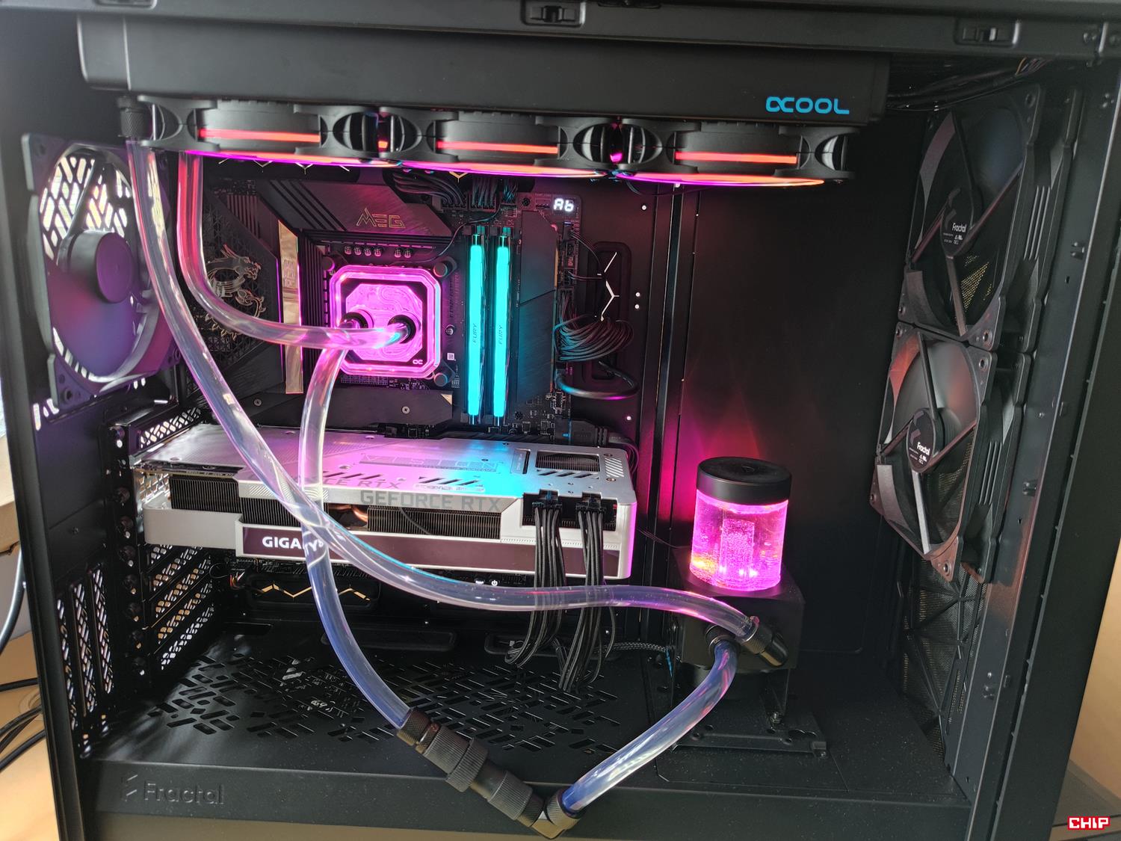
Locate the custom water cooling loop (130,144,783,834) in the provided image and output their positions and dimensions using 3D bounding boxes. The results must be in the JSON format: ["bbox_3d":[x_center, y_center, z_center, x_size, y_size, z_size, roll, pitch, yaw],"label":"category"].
[{"bbox_3d":[-0.056,0.023,0.465,0.387,0.350,0.210,3,14,1],"label":"custom water cooling loop"}]

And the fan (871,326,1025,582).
[{"bbox_3d":[0.254,0.013,0.521,0.025,0.140,0.140,3,14,1],"label":"fan"}]

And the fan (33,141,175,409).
[{"bbox_3d":[-0.279,-0.091,0.470,0.025,0.140,0.140,3,14,1],"label":"fan"}]

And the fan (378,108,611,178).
[{"bbox_3d":[-0.031,-0.156,0.449,0.120,0.025,0.120,3,14,1],"label":"fan"}]

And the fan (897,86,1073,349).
[{"bbox_3d":[0.262,-0.124,0.492,0.025,0.140,0.140,3,14,1],"label":"fan"}]

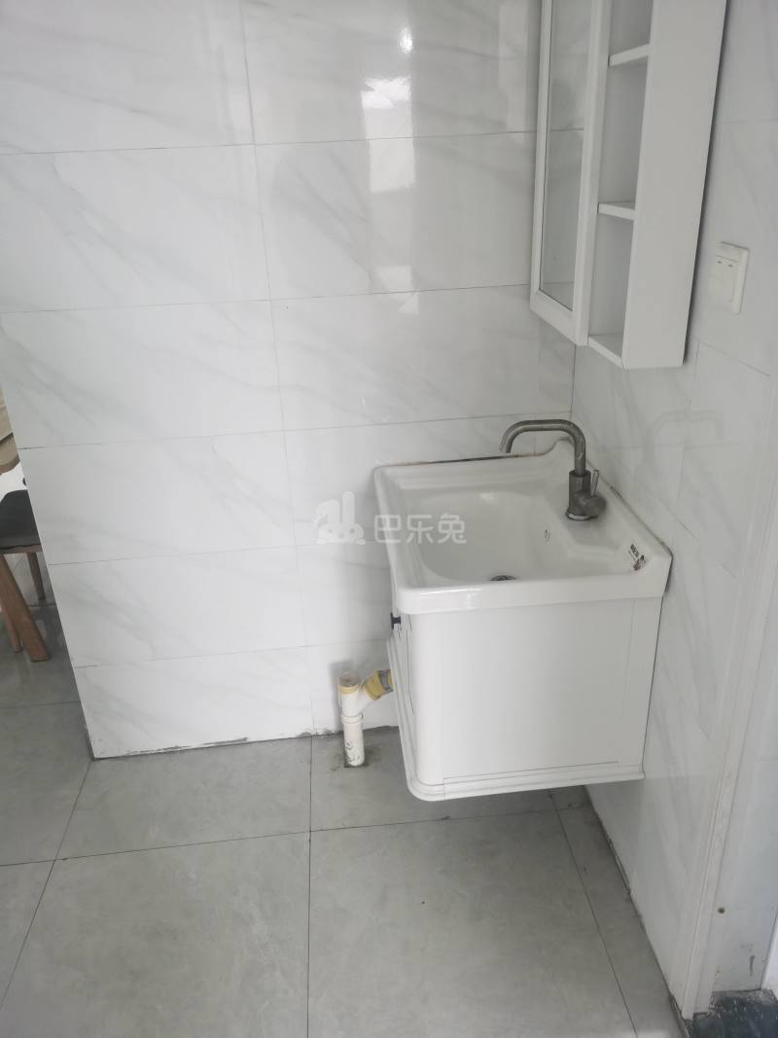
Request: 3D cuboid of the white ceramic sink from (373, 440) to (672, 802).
[{"bbox_3d":[0.234,0.181,1.764,0.479,0.508,0.605,-4,25,-4],"label":"white ceramic sink"}]

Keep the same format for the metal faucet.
[{"bbox_3d":[0.331,-0.097,1.637,0.212,0.210,0.066,-2,25,1],"label":"metal faucet"}]

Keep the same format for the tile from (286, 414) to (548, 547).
[{"bbox_3d":[0.062,-0.091,1.961,0.600,0.300,0.010,-4,25,-4],"label":"tile"}]

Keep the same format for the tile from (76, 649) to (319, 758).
[{"bbox_3d":[-0.514,0.495,2.184,0.606,0.294,0.010,-4,25,-3],"label":"tile"}]

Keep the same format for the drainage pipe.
[{"bbox_3d":[-0.061,0.520,2.107,0.145,0.280,0.060,-4,25,-3],"label":"drainage pipe"}]

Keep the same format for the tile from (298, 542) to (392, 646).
[{"bbox_3d":[0.074,0.178,2.088,0.600,0.297,0.010,-4,25,-4],"label":"tile"}]

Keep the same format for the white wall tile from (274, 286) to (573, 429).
[{"bbox_3d":[0.069,-0.366,1.838,0.640,0.302,0.010,-4,25,-3],"label":"white wall tile"}]

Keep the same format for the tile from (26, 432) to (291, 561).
[{"bbox_3d":[-0.539,-0.048,1.930,0.606,0.302,0.010,-4,25,-3],"label":"tile"}]

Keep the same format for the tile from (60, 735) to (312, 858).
[{"bbox_3d":[-0.501,0.708,2.085,0.600,0.010,0.350,-4,25,-3],"label":"tile"}]

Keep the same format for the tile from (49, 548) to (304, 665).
[{"bbox_3d":[-0.526,0.225,2.058,0.606,0.302,0.010,-4,25,-3],"label":"tile"}]

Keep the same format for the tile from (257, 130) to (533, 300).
[{"bbox_3d":[0.039,-0.638,1.709,0.605,0.302,0.010,-4,25,-3],"label":"tile"}]

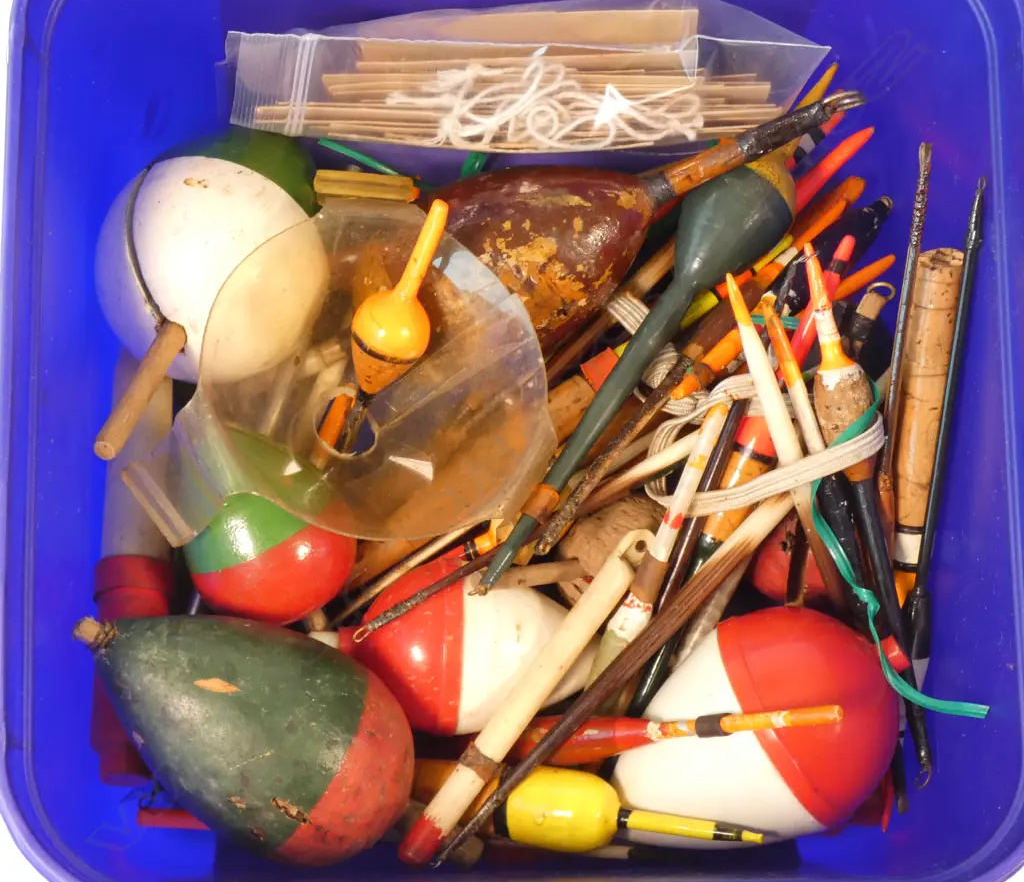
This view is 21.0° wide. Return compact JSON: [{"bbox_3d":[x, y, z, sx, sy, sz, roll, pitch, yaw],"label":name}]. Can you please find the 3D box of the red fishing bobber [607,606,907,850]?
[{"bbox_3d":[0.058,0.069,0.651,0.072,0.054,0.054,-27,82,-2],"label":"red fishing bobber"}]

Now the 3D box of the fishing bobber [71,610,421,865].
[{"bbox_3d":[-0.062,0.062,0.637,0.087,0.051,0.051,28,82,-13],"label":"fishing bobber"}]

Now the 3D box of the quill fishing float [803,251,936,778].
[{"bbox_3d":[0.082,0.017,0.646,0.014,0.014,0.130,-12,91,7],"label":"quill fishing float"}]

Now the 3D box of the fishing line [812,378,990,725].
[{"bbox_3d":[0.086,0.027,0.642,0.024,0.024,0.086,-17,79,-7],"label":"fishing line"}]

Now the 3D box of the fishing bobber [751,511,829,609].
[{"bbox_3d":[0.067,0.029,0.671,0.020,0.020,0.021,0,89,6],"label":"fishing bobber"}]

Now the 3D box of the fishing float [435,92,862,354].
[{"bbox_3d":[0.032,-0.057,0.660,0.115,0.046,0.046,-26,93,-1],"label":"fishing float"}]

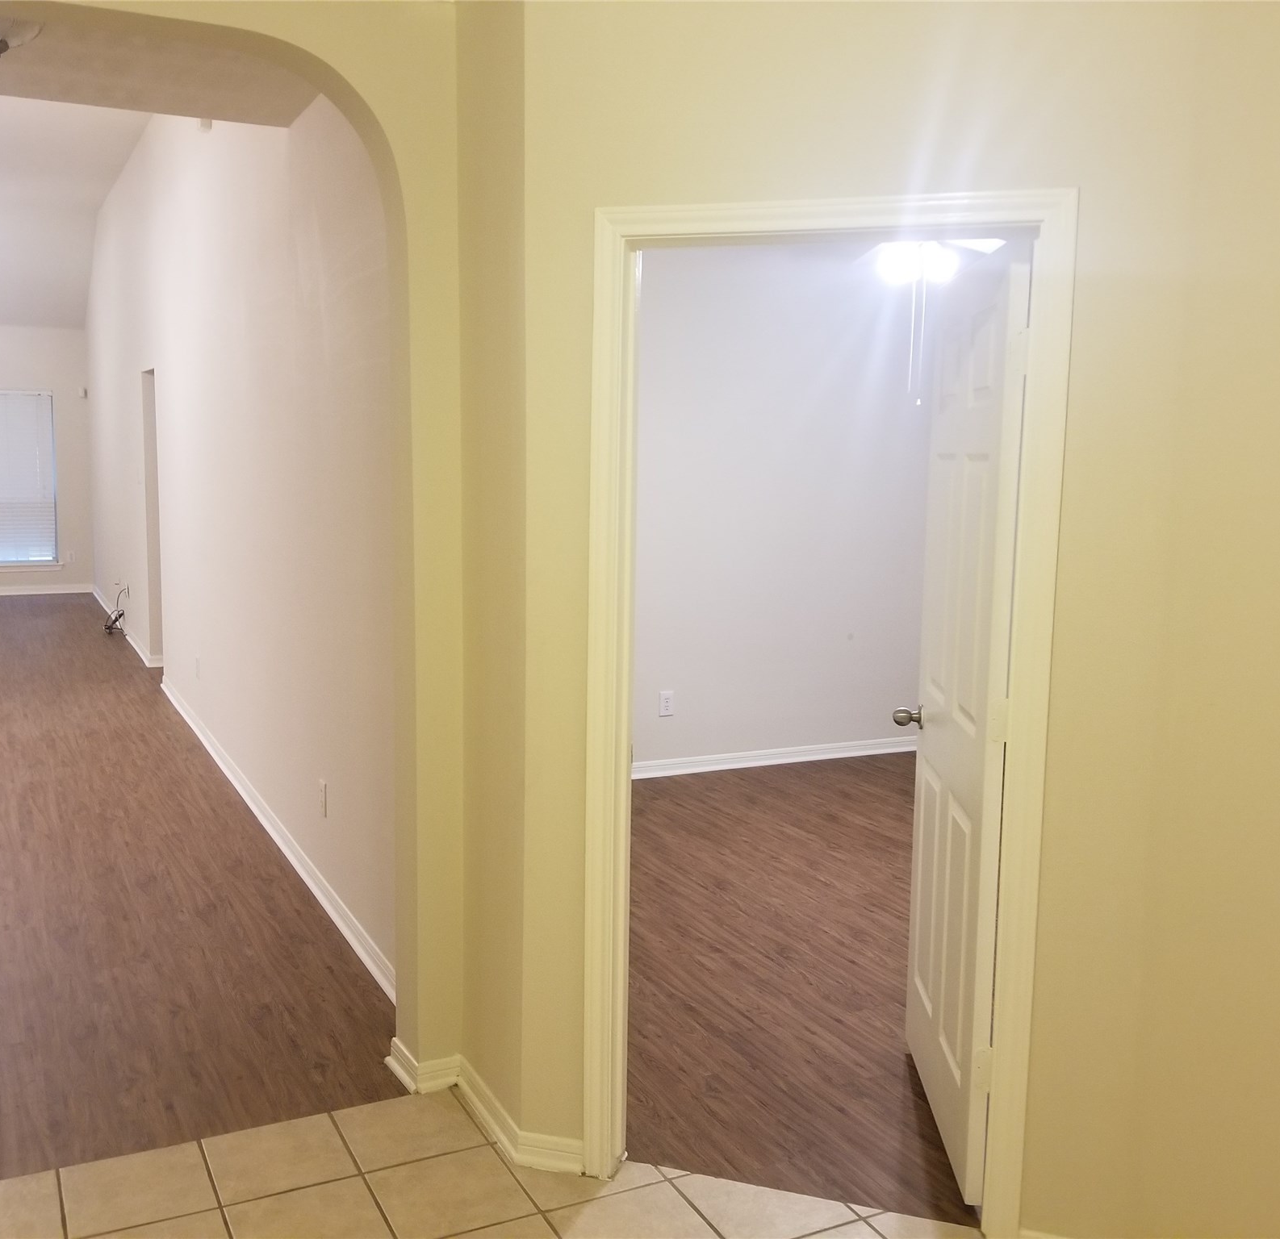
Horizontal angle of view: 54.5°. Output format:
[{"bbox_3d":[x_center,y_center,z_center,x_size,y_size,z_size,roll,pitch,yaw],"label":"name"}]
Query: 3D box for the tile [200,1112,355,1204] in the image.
[{"bbox_3d":[-0.824,1.240,2.852,0.299,0.010,0.299,-2,7,-26],"label":"tile"}]

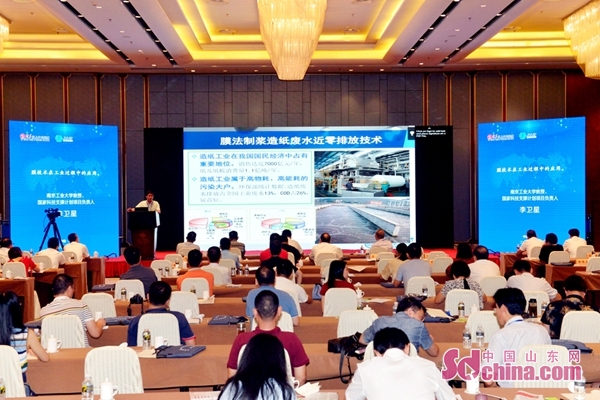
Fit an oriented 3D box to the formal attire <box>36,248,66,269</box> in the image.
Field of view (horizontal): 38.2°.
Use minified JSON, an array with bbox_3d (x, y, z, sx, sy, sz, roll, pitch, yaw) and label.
[{"bbox_3d":[-4.301,1.118,15.000,0.520,0.620,0.450,0,0,12],"label":"formal attire"}]

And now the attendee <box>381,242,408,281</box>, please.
[{"bbox_3d":[1.467,1.271,12.650,0.500,1.260,0.800,0,0,0],"label":"attendee"}]

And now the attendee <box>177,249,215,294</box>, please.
[{"bbox_3d":[-1.284,1.235,10.650,0.480,1.250,0.800,0,0,3],"label":"attendee"}]

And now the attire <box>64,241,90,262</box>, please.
[{"bbox_3d":[-4.185,1.086,16.300,0.500,0.640,0.420,0,0,14],"label":"attire"}]

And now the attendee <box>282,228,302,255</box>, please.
[{"bbox_3d":[-0.239,1.293,18.000,0.540,1.280,0.750,0,0,0],"label":"attendee"}]

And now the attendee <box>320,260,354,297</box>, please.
[{"bbox_3d":[0.409,1.282,9.450,0.460,1.260,0.800,0,0,17],"label":"attendee"}]

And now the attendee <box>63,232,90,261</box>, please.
[{"bbox_3d":[-4.297,1.273,16.700,0.520,1.300,0.800,0,0,7],"label":"attendee"}]

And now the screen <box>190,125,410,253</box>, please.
[{"bbox_3d":[-0.006,-0.325,24.500,6.580,3.500,0.120,0,0,0],"label":"screen"}]

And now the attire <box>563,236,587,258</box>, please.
[{"bbox_3d":[5.512,1.048,17.400,0.500,0.650,0.420,0,0,-1],"label":"attire"}]

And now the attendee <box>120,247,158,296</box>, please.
[{"bbox_3d":[-2.081,1.257,11.100,0.500,1.330,0.800,0,0,5],"label":"attendee"}]

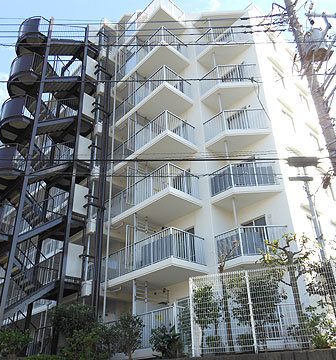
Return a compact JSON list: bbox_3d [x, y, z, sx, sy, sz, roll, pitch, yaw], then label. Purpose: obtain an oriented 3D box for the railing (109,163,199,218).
[{"bbox_3d":[-0.830,0.999,15.974,1.834,1.092,4.648,22,-37,-37],"label":"railing"}]

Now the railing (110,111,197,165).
[{"bbox_3d":[-0.817,-1.487,17.139,1.890,1.080,4.500,21,-36,-36],"label":"railing"}]

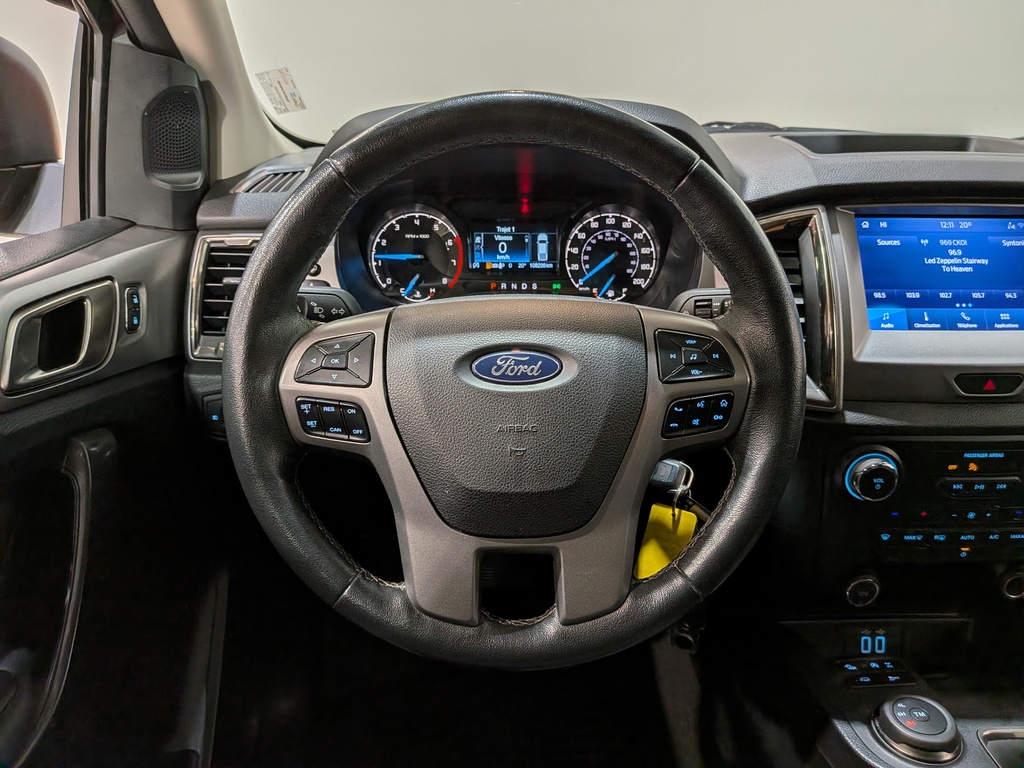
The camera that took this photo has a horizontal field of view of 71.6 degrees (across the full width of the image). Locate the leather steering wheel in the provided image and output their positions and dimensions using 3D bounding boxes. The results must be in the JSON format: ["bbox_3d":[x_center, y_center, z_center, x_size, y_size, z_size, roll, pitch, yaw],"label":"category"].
[{"bbox_3d":[0.001,-0.002,0.486,0.380,0.380,0.090,0,0,0],"label":"leather steering wheel"}]

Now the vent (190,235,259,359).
[{"bbox_3d":[-0.254,-0.080,0.660,0.083,0.117,0.040,0,-6,0],"label":"vent"}]

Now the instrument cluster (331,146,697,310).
[{"bbox_3d":[0.004,-0.145,0.675,0.345,0.168,0.090,0,3,0],"label":"instrument cluster"}]

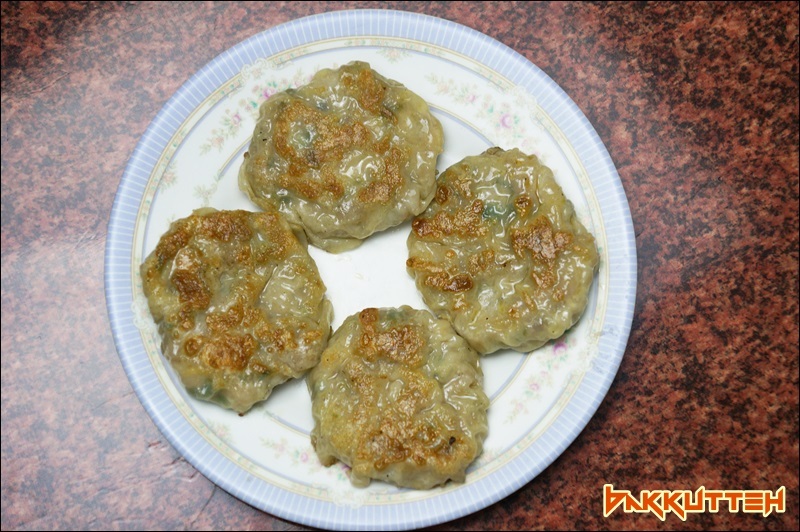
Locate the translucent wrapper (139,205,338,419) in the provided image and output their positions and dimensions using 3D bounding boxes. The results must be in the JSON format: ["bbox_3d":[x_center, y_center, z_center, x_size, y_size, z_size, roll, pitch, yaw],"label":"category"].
[{"bbox_3d":[-0.076,0.020,0.931,0.090,0.021,0.096,0,81,-1],"label":"translucent wrapper"}]

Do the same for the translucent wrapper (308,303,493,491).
[{"bbox_3d":[-0.001,0.060,0.915,0.082,0.021,0.083,0,80,0],"label":"translucent wrapper"}]

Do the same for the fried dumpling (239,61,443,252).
[{"bbox_3d":[-0.028,-0.051,0.934,0.095,0.021,0.090,0,80,0],"label":"fried dumpling"}]

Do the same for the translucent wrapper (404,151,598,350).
[{"bbox_3d":[0.048,-0.007,0.927,0.089,0.021,0.096,0,80,0],"label":"translucent wrapper"}]

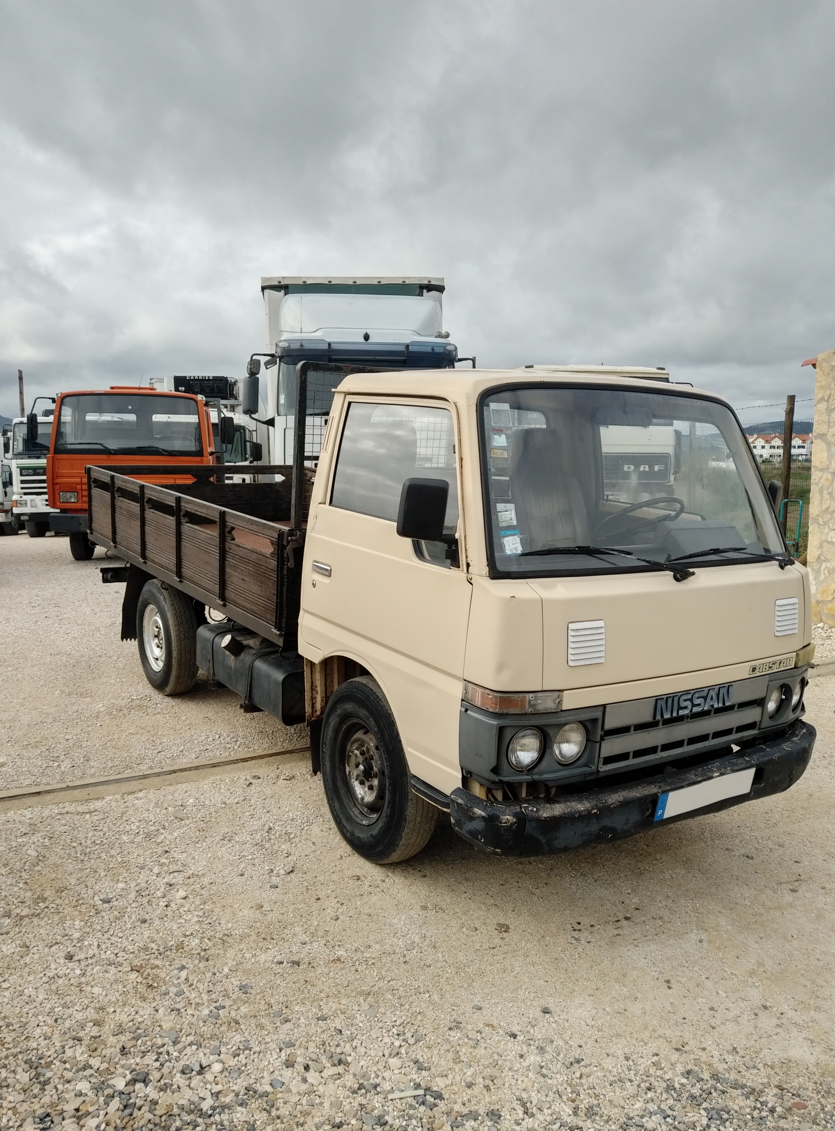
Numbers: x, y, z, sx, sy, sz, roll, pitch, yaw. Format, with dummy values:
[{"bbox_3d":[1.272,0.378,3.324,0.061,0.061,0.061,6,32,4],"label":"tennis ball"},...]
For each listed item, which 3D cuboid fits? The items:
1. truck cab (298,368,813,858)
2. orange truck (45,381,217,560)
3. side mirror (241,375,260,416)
[{"bbox_3d":[0.627,0.107,3.557,1.860,1.790,1.550,-4,9,-34],"label":"truck cab"},{"bbox_3d":[-4.289,-1.592,14.433,2.220,2.420,6.000,0,8,-9],"label":"orange truck"},{"bbox_3d":[-2.056,-2.087,10.764,0.200,0.460,0.130,1,8,-3],"label":"side mirror"}]

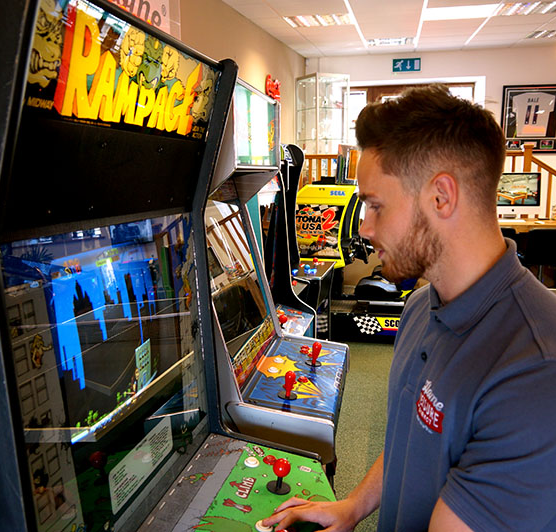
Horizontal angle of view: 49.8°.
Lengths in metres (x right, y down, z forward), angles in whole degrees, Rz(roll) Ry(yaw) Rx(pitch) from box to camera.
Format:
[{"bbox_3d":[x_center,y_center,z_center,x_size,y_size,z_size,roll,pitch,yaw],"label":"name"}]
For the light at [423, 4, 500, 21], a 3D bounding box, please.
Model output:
[{"bbox_3d":[1.552,-2.177,5.115,0.600,0.060,0.600,1,12,11],"label":"light"}]

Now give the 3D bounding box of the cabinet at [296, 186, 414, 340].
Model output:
[{"bbox_3d":[1.062,-0.120,6.266,1.650,1.450,1.600,2,10,11],"label":"cabinet"}]

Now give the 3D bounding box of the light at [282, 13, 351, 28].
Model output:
[{"bbox_3d":[0.376,-2.204,5.347,0.600,0.060,0.600,1,12,11],"label":"light"}]

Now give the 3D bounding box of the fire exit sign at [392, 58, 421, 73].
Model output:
[{"bbox_3d":[1.704,-2.649,7.919,0.358,0.155,0.040,2,10,11],"label":"fire exit sign"}]

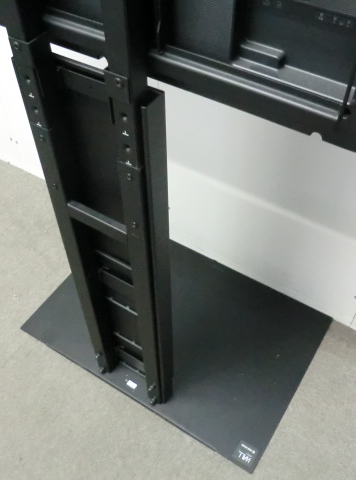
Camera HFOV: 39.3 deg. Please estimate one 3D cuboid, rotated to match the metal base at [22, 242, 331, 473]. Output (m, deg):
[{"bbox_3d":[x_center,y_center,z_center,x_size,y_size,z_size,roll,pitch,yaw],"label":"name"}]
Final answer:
[{"bbox_3d":[-0.003,0.233,1.391,0.715,0.008,0.488,26,54,21],"label":"metal base"}]

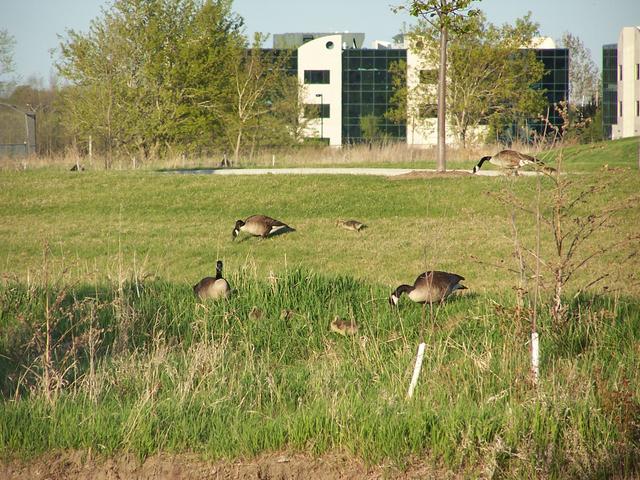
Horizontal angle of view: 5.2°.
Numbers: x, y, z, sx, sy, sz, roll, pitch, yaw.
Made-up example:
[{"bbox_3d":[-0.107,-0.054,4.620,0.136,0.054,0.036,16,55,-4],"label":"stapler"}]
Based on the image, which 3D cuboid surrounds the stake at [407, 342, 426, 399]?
[{"bbox_3d":[0.881,1.207,64.500,0.050,0.530,0.045,17,1,0],"label":"stake"}]

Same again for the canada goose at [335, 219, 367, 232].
[{"bbox_3d":[0.391,-0.179,90.000,0.340,0.160,0.130,0,1,0],"label":"canada goose"}]

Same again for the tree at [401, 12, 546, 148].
[{"bbox_3d":[9.272,-9.762,430.000,8.900,8.300,8.000,0,1,0],"label":"tree"}]

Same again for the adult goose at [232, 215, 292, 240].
[{"bbox_3d":[-0.720,-0.157,88.000,0.750,0.330,0.290,0,1,0],"label":"adult goose"}]

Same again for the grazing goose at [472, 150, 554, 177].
[{"bbox_3d":[2.562,-1.024,94.000,1.000,0.360,0.300,0,1,0],"label":"grazing goose"}]

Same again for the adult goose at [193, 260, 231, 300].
[{"bbox_3d":[-1.081,0.463,70.000,0.300,0.520,0.580,-1,1,-30],"label":"adult goose"}]

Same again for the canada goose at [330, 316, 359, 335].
[{"bbox_3d":[0.235,0.841,67.500,0.270,0.200,0.140,0,1,-6],"label":"canada goose"}]

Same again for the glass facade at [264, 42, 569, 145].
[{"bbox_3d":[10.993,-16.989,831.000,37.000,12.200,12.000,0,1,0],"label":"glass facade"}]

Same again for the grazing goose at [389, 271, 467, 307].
[{"bbox_3d":[1.076,0.503,70.000,0.790,0.400,0.300,0,1,-6],"label":"grazing goose"}]

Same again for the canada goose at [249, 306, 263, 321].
[{"bbox_3d":[-0.624,0.731,68.000,0.220,0.190,0.130,1,1,41],"label":"canada goose"}]

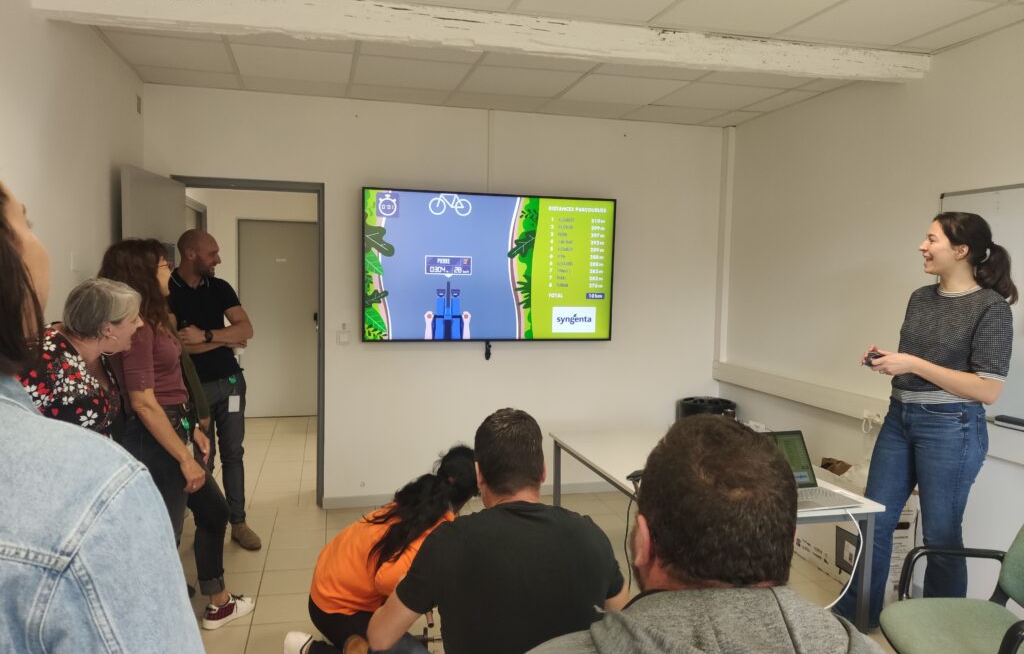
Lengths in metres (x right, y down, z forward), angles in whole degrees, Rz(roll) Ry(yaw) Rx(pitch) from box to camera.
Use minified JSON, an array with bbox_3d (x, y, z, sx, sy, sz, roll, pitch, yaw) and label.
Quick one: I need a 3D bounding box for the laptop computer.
[{"bbox_3d":[0.985,0.499,2.718,0.330,0.195,0.335,0,4,-14],"label":"laptop computer"}]

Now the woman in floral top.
[{"bbox_3d":[-1.331,0.585,2.384,0.520,1.470,0.470,-1,5,-32],"label":"woman in floral top"}]

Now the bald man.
[{"bbox_3d":[-1.616,0.331,4.194,0.420,1.710,0.500,4,5,38],"label":"bald man"}]

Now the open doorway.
[{"bbox_3d":[-1.621,0.124,4.775,0.885,2.040,0.140,0,4,-14],"label":"open doorway"}]

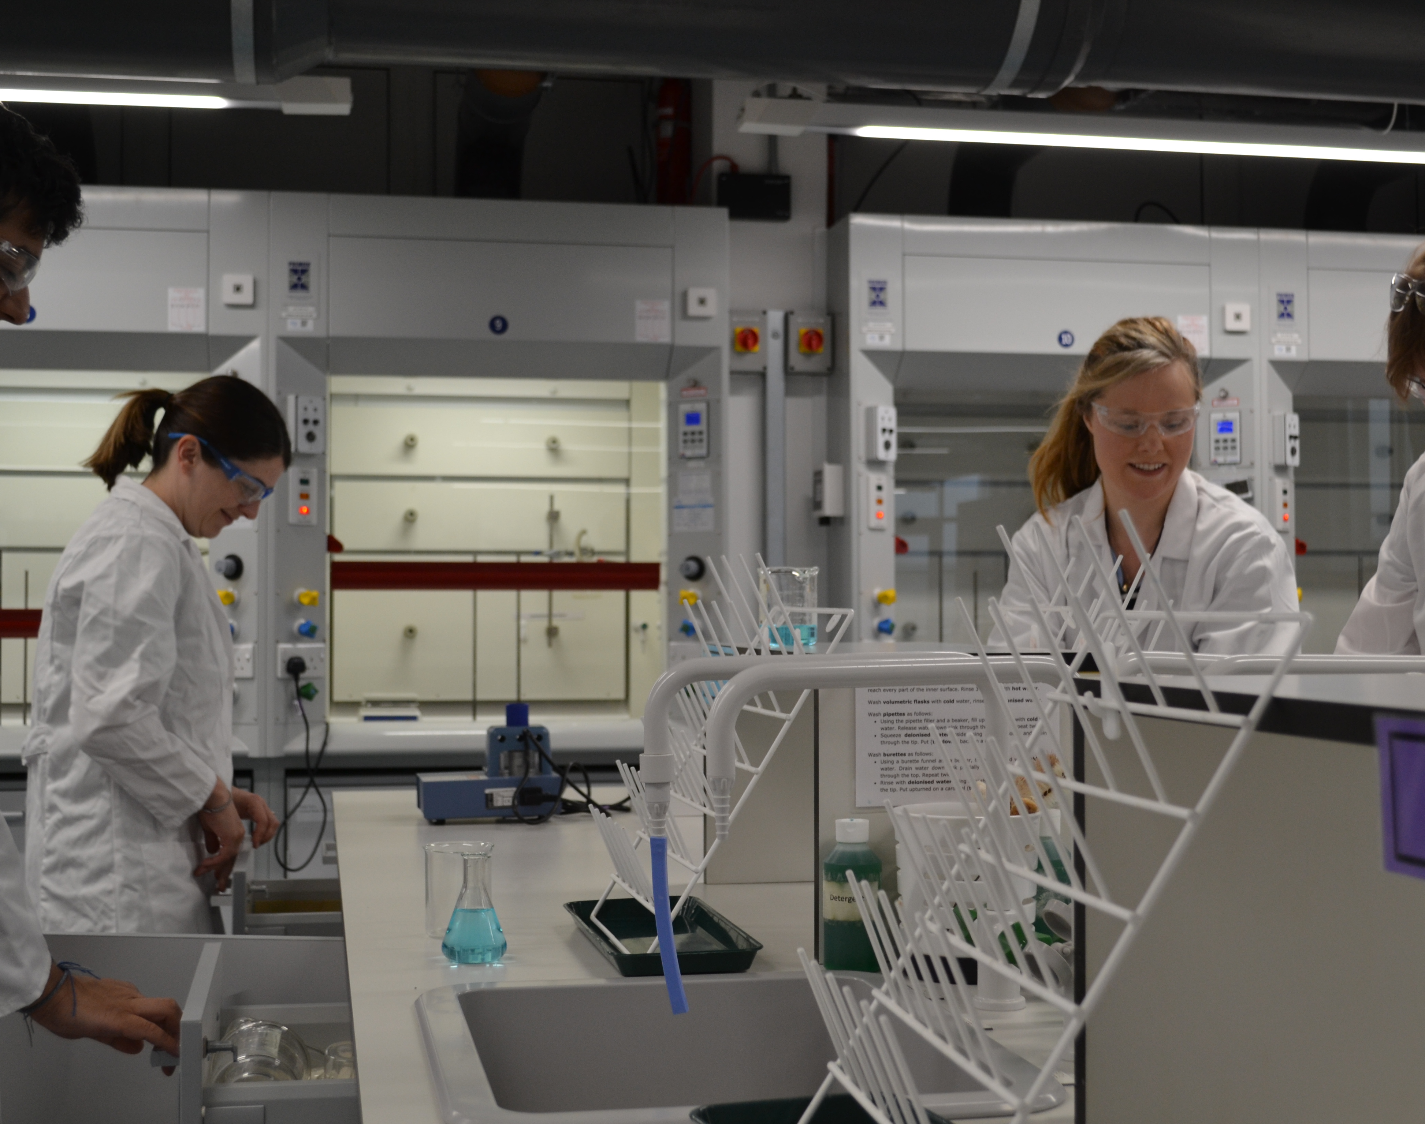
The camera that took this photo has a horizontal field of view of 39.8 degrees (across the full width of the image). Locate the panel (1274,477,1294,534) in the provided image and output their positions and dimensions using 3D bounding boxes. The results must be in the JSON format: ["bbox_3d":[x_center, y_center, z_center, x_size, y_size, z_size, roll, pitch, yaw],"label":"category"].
[{"bbox_3d":[1.617,-0.160,5.556,0.016,0.146,0.086,-1,-2,43],"label":"panel"}]

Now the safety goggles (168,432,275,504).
[{"bbox_3d":[-0.699,-0.138,2.820,0.158,0.048,0.143,34,1,5],"label":"safety goggles"}]

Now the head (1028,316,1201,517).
[{"bbox_3d":[0.525,-0.190,2.570,0.200,0.250,0.230,0,13,2],"label":"head"}]

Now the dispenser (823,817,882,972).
[{"bbox_3d":[0.135,0.318,1.881,0.056,0.143,0.049,0,-1,10],"label":"dispenser"}]

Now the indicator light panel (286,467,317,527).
[{"bbox_3d":[-1.036,-0.167,5.010,0.016,0.146,0.086,-1,-2,43],"label":"indicator light panel"}]

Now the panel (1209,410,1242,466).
[{"bbox_3d":[1.457,-0.352,5.593,0.087,0.147,0.030,-1,-1,26],"label":"panel"}]

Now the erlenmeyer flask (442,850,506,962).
[{"bbox_3d":[-0.234,0.340,1.933,0.064,0.103,0.064,0,-1,-11],"label":"erlenmeyer flask"}]

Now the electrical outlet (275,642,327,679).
[{"bbox_3d":[-1.038,0.253,4.998,0.015,0.086,0.146,-1,-2,43],"label":"electrical outlet"}]

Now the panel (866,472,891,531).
[{"bbox_3d":[0.461,-0.164,5.393,0.030,0.147,0.087,-1,-1,42],"label":"panel"}]

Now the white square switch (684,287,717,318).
[{"bbox_3d":[-0.032,-0.702,5.344,0.079,0.079,0.028,0,-2,-10],"label":"white square switch"}]

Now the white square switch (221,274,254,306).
[{"bbox_3d":[-1.188,-0.685,4.934,0.077,0.077,0.035,0,-1,-11],"label":"white square switch"}]

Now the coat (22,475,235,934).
[{"bbox_3d":[-0.845,0.345,2.850,0.310,0.920,0.460,0,-1,-16],"label":"coat"}]

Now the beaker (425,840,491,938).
[{"bbox_3d":[-0.275,0.354,2.131,0.071,0.095,0.071,0,-1,-11],"label":"beaker"}]

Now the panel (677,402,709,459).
[{"bbox_3d":[-0.054,-0.353,5.289,0.087,0.147,0.030,-1,-1,26],"label":"panel"}]

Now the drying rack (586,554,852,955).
[{"bbox_3d":[-0.004,0.194,2.123,0.235,0.395,0.335,0,-1,-11],"label":"drying rack"}]

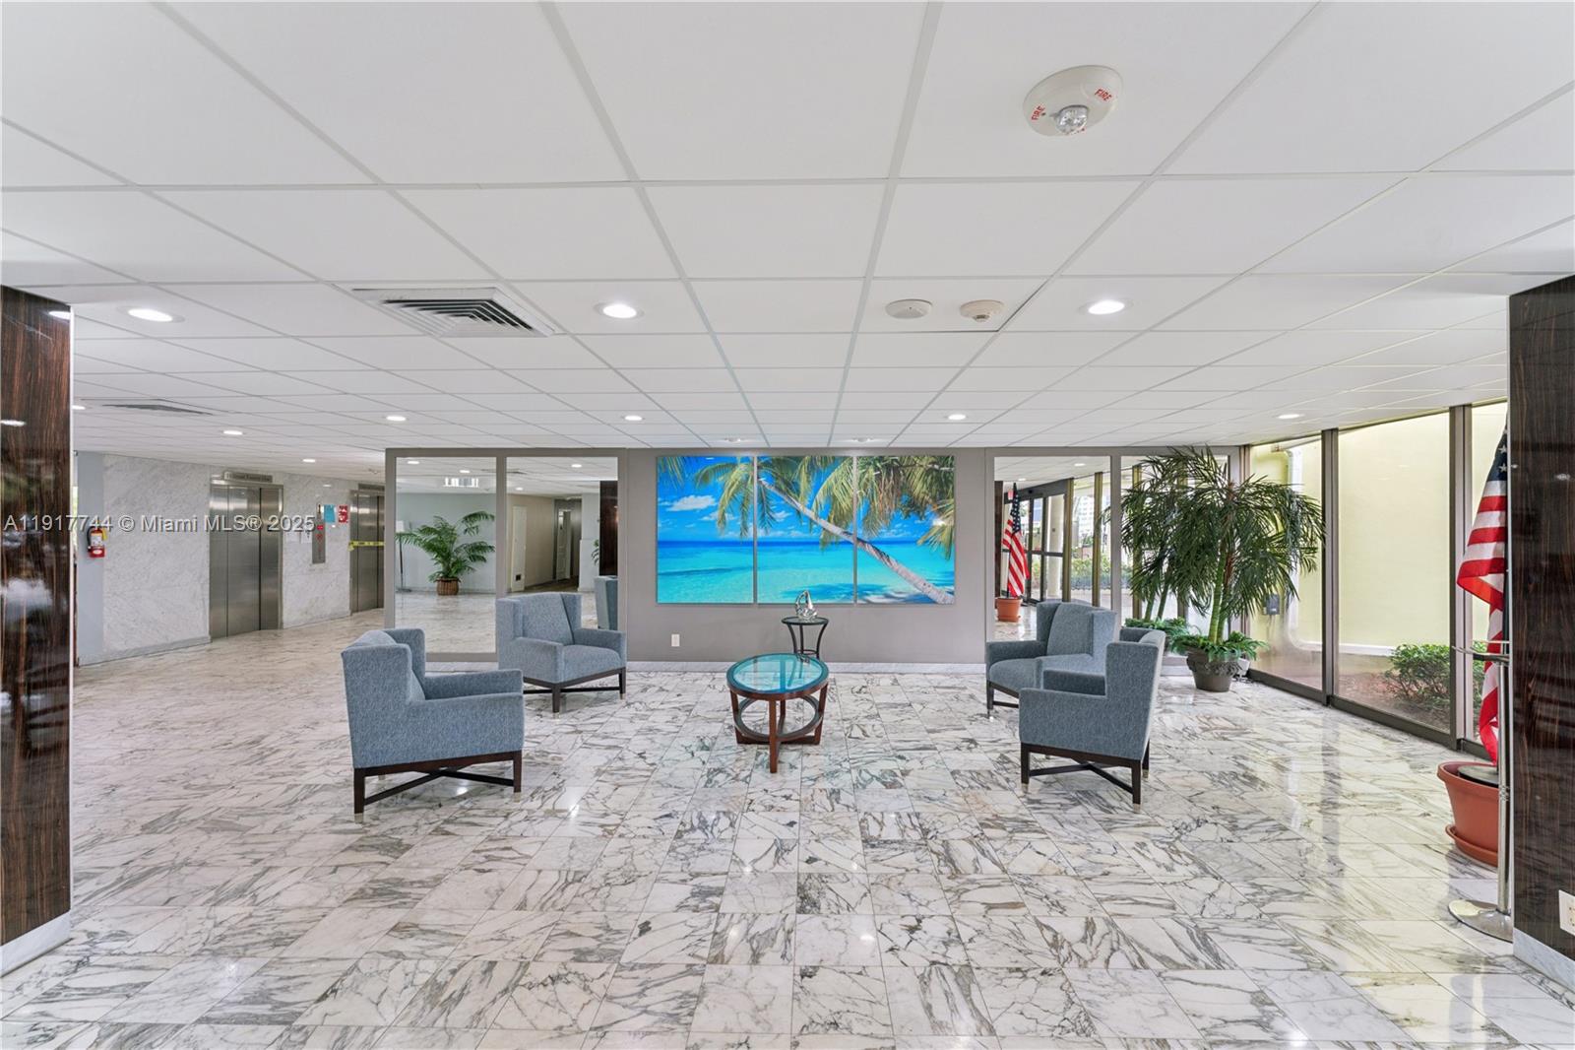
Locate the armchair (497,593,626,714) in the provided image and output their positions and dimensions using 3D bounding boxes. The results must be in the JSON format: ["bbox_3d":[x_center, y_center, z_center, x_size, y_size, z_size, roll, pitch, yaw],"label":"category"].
[{"bbox_3d":[-1.964,1.095,5.321,0.730,0.930,0.680,0,0,32],"label":"armchair"}]

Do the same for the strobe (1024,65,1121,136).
[{"bbox_3d":[0.544,-0.793,1.175,0.180,0.064,0.180,0,0,1],"label":"strobe"}]

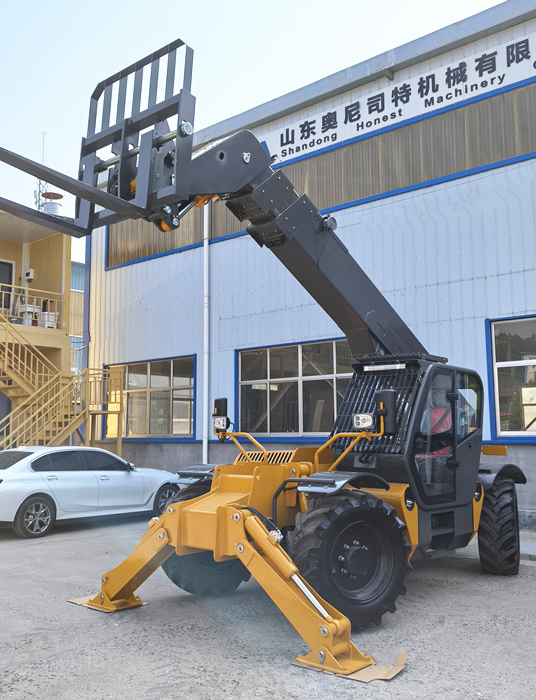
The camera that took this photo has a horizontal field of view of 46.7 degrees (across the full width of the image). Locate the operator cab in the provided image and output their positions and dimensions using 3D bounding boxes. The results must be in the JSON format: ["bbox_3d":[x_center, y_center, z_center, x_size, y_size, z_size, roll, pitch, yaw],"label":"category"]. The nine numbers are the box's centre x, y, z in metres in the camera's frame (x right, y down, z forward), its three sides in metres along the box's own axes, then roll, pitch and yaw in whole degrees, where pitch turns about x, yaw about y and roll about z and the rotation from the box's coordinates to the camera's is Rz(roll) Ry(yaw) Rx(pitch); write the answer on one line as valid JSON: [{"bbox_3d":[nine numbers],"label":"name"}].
[{"bbox_3d":[1.752,1.010,7.570,0.970,1.690,1.950,-7,-10,43],"label":"operator cab"}]

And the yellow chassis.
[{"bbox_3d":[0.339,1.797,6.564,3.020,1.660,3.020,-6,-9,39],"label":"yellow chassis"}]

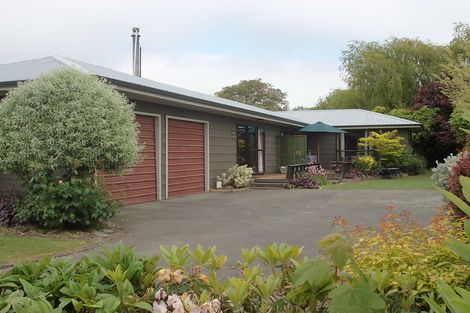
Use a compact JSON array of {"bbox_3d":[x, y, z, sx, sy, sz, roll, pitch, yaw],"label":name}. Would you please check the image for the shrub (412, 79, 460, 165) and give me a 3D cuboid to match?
[{"bbox_3d":[11.800,-1.900,29.000,2.900,5.400,2.900,0,1,0],"label":"shrub"}]

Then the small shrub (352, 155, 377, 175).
[{"bbox_3d":[6.000,0.430,23.000,1.100,1.000,1.050,0,1,0],"label":"small shrub"}]

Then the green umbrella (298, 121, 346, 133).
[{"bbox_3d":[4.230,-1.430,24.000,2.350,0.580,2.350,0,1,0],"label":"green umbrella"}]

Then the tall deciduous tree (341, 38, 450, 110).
[{"bbox_3d":[13.600,-4.600,42.000,9.300,10.800,8.500,0,1,0],"label":"tall deciduous tree"}]

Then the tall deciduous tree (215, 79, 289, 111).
[{"bbox_3d":[1.660,-3.600,50.000,7.500,8.500,7.000,0,1,0],"label":"tall deciduous tree"}]

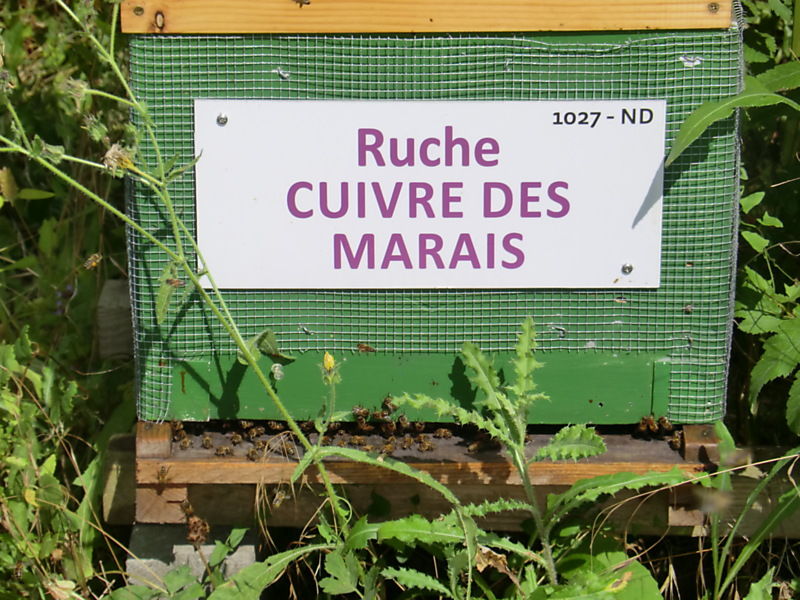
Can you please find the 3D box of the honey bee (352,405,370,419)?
[{"bbox_3d":[-0.028,0.082,2.853,0.013,0.007,0.006,15,24,-7],"label":"honey bee"}]

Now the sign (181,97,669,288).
[{"bbox_3d":[0.022,-0.075,2.777,0.333,0.146,0.004,0,25,0],"label":"sign"}]

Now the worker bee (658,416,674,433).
[{"bbox_3d":[0.196,0.091,2.859,0.007,0.013,0.006,-33,21,14],"label":"worker bee"}]

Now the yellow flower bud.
[{"bbox_3d":[-0.051,0.043,2.745,0.009,0.016,0.009,-7,24,3],"label":"yellow flower bud"}]

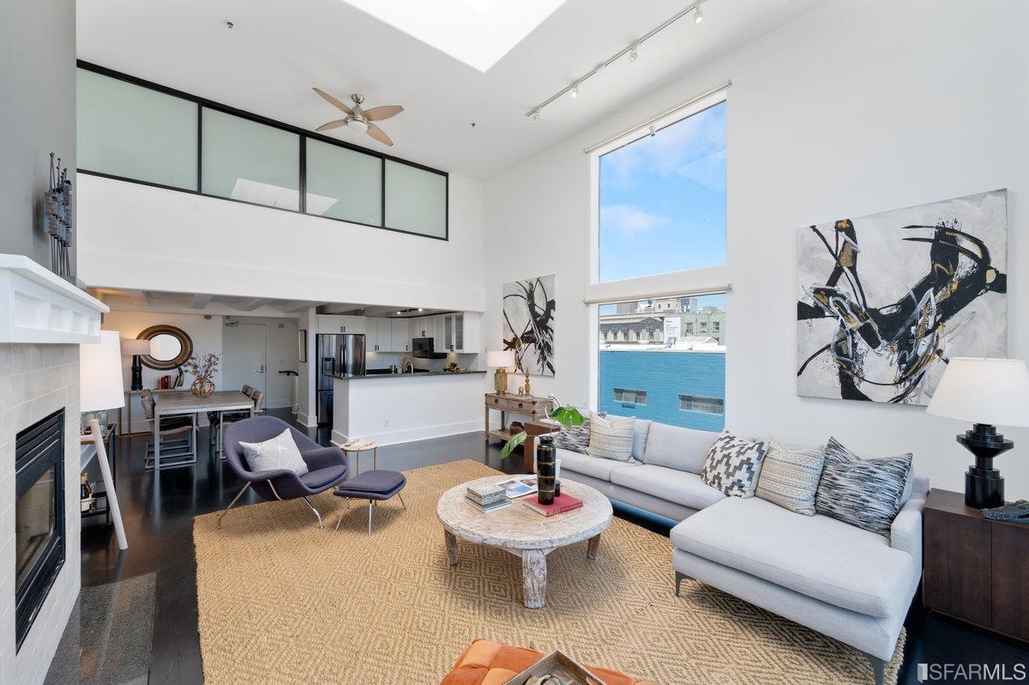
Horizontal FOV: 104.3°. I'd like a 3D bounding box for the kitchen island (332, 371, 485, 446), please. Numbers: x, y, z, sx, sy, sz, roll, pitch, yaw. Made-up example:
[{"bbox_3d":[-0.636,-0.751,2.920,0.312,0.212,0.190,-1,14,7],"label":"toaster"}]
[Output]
[{"bbox_3d":[-1.851,1.064,6.964,2.500,1.100,0.980,0,0,-40],"label":"kitchen island"}]

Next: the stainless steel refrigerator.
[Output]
[{"bbox_3d":[-3.667,0.720,8.277,0.910,1.770,0.750,0,0,-39],"label":"stainless steel refrigerator"}]

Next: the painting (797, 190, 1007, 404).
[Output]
[{"bbox_3d":[2.936,-0.276,3.152,0.050,1.510,1.200,0,0,-40],"label":"painting"}]

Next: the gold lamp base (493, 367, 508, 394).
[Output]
[{"bbox_3d":[-0.213,0.624,6.420,0.215,0.420,0.215,0,0,-41],"label":"gold lamp base"}]

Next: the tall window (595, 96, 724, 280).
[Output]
[{"bbox_3d":[1.676,-1.687,4.827,0.120,1.790,1.750,0,0,-39],"label":"tall window"}]

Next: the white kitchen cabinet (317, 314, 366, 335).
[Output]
[{"bbox_3d":[-3.617,-0.344,8.169,0.920,0.360,0.600,0,0,-40],"label":"white kitchen cabinet"}]

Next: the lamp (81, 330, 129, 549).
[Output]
[{"bbox_3d":[-3.262,0.754,3.009,0.490,1.700,0.490,0,0,-40],"label":"lamp"}]

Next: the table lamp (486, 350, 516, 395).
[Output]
[{"bbox_3d":[-0.211,0.478,6.370,0.445,0.675,0.445,0,0,0],"label":"table lamp"}]

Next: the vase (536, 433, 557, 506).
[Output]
[{"bbox_3d":[0.233,0.918,2.895,0.137,0.466,0.137,0,0,0],"label":"vase"}]

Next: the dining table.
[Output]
[{"bbox_3d":[-4.657,1.217,6.003,1.050,0.775,1.740,0,0,-40],"label":"dining table"}]

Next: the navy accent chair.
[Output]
[{"bbox_3d":[-2.035,1.145,3.650,0.910,0.910,0.930,0,0,16],"label":"navy accent chair"}]

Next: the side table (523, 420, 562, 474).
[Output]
[{"bbox_3d":[0.479,1.307,4.910,0.540,0.600,0.460,0,0,-39],"label":"side table"}]

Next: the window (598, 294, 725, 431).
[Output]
[{"bbox_3d":[1.654,0.282,4.790,0.130,1.600,1.660,0,0,-40],"label":"window"}]

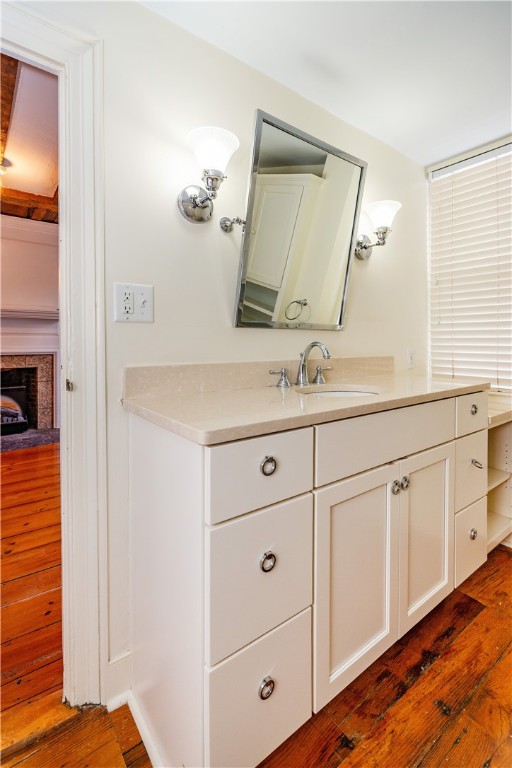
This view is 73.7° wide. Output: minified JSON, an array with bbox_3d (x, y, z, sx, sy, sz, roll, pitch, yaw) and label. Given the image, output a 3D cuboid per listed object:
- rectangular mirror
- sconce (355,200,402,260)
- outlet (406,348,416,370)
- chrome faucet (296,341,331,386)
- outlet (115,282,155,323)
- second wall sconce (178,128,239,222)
[{"bbox_3d":[0.200,-0.583,1.392,0.590,0.722,0.025,-3,15,-35],"label":"rectangular mirror"},{"bbox_3d":[0.585,-0.731,1.626,0.168,0.233,0.222,-3,5,-35],"label":"sconce"},{"bbox_3d":[0.913,-0.147,2.000,0.075,0.118,0.009,-3,5,-35],"label":"outlet"},{"bbox_3d":[0.229,-0.086,1.348,0.055,0.176,0.174,-3,5,-35],"label":"chrome faucet"},{"bbox_3d":[-0.383,-0.254,1.073,0.120,0.118,0.011,-3,5,-35],"label":"outlet"},{"bbox_3d":[-0.153,-0.666,1.100,0.168,0.233,0.222,-3,5,-35],"label":"second wall sconce"}]

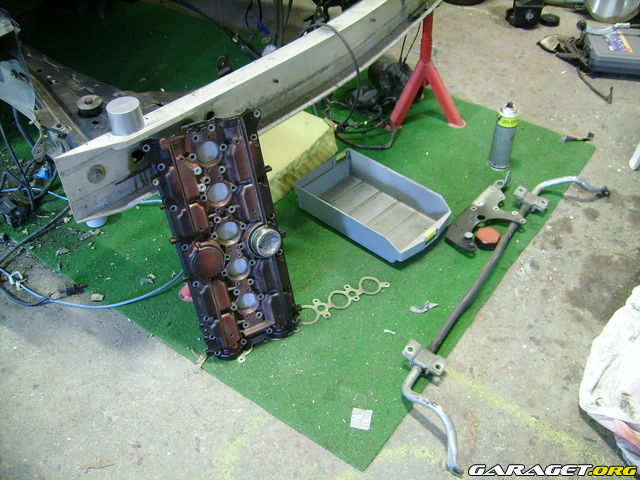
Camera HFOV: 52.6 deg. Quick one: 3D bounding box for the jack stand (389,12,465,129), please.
[{"bbox_3d":[0.364,-0.607,2.173,0.265,0.400,0.250,0,42,0],"label":"jack stand"}]

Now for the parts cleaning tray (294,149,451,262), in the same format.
[{"bbox_3d":[0.150,-0.098,1.833,0.383,0.088,0.238,32,50,31],"label":"parts cleaning tray"}]

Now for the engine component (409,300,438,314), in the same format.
[{"bbox_3d":[0.257,0.162,1.596,0.076,0.014,0.035,-9,42,-10],"label":"engine component"}]

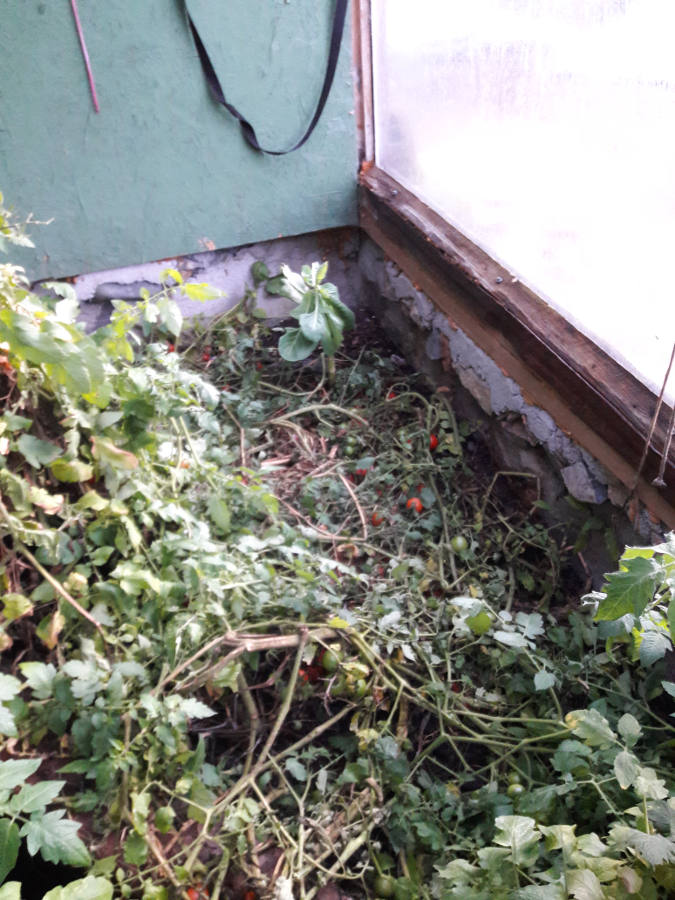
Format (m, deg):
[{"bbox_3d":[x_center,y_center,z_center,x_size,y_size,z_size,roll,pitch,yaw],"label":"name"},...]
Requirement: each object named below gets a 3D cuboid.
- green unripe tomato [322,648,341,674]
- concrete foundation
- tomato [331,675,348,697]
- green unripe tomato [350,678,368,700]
[{"bbox_3d":[-0.009,0.399,1.373,0.038,0.043,0.038,-3,37,2],"label":"green unripe tomato"},{"bbox_3d":[-0.170,-0.087,1.982,1.210,0.340,1.810,-13,38,-11],"label":"concrete foundation"},{"bbox_3d":[0.002,0.437,1.351,0.036,0.039,0.036,-3,37,2],"label":"tomato"},{"bbox_3d":[0.041,0.444,1.348,0.036,0.039,0.036,-3,37,2],"label":"green unripe tomato"}]

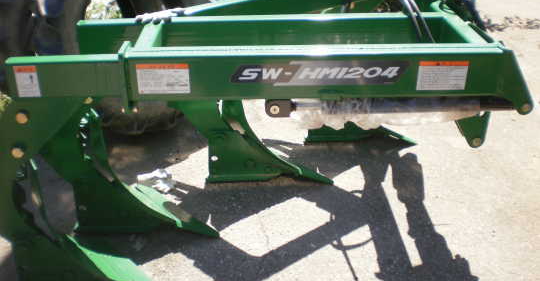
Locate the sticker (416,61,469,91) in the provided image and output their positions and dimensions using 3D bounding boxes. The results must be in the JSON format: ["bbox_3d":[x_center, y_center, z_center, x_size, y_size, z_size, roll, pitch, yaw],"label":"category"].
[{"bbox_3d":[0.541,-0.204,1.763,0.155,0.094,0.004,-1,24,-1],"label":"sticker"}]

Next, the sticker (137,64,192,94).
[{"bbox_3d":[-0.330,-0.191,1.740,0.160,0.097,0.004,-1,24,-1],"label":"sticker"}]

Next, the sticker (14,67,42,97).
[{"bbox_3d":[-0.754,-0.183,1.743,0.069,0.100,0.004,-1,24,-1],"label":"sticker"}]

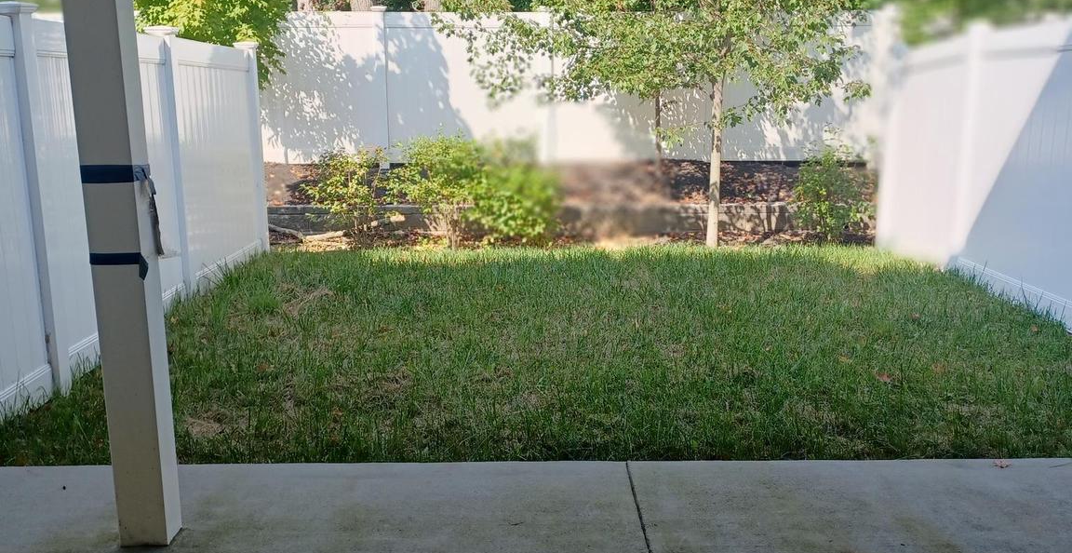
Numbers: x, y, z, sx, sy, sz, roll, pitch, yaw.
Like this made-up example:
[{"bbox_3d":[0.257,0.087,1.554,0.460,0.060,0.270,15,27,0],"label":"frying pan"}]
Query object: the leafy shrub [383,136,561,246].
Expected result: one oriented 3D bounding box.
[{"bbox_3d":[-0.609,-0.785,9.391,1.500,1.020,1.150,0,12,-1],"label":"leafy shrub"}]

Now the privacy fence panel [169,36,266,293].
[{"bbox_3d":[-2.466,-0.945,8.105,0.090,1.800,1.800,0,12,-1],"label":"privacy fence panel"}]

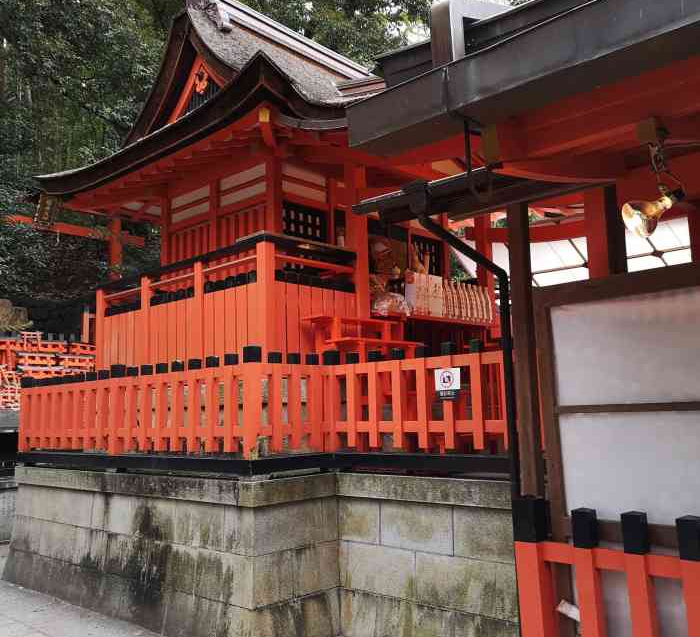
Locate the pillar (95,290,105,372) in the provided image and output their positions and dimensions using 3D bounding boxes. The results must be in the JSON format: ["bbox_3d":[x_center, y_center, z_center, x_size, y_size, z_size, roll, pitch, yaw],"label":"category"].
[{"bbox_3d":[-2.688,0.221,7.976,0.115,1.090,0.110,-9,-10,43],"label":"pillar"}]

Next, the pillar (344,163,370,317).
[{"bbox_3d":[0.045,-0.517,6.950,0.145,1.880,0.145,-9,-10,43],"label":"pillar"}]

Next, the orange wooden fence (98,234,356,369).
[{"bbox_3d":[-1.351,0.083,7.382,2.881,1.190,1.102,-9,-10,43],"label":"orange wooden fence"}]

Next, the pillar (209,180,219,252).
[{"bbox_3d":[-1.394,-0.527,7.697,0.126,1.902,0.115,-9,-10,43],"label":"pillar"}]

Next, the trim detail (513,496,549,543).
[{"bbox_3d":[0.776,0.854,3.116,0.105,0.185,0.110,-9,-10,43],"label":"trim detail"}]

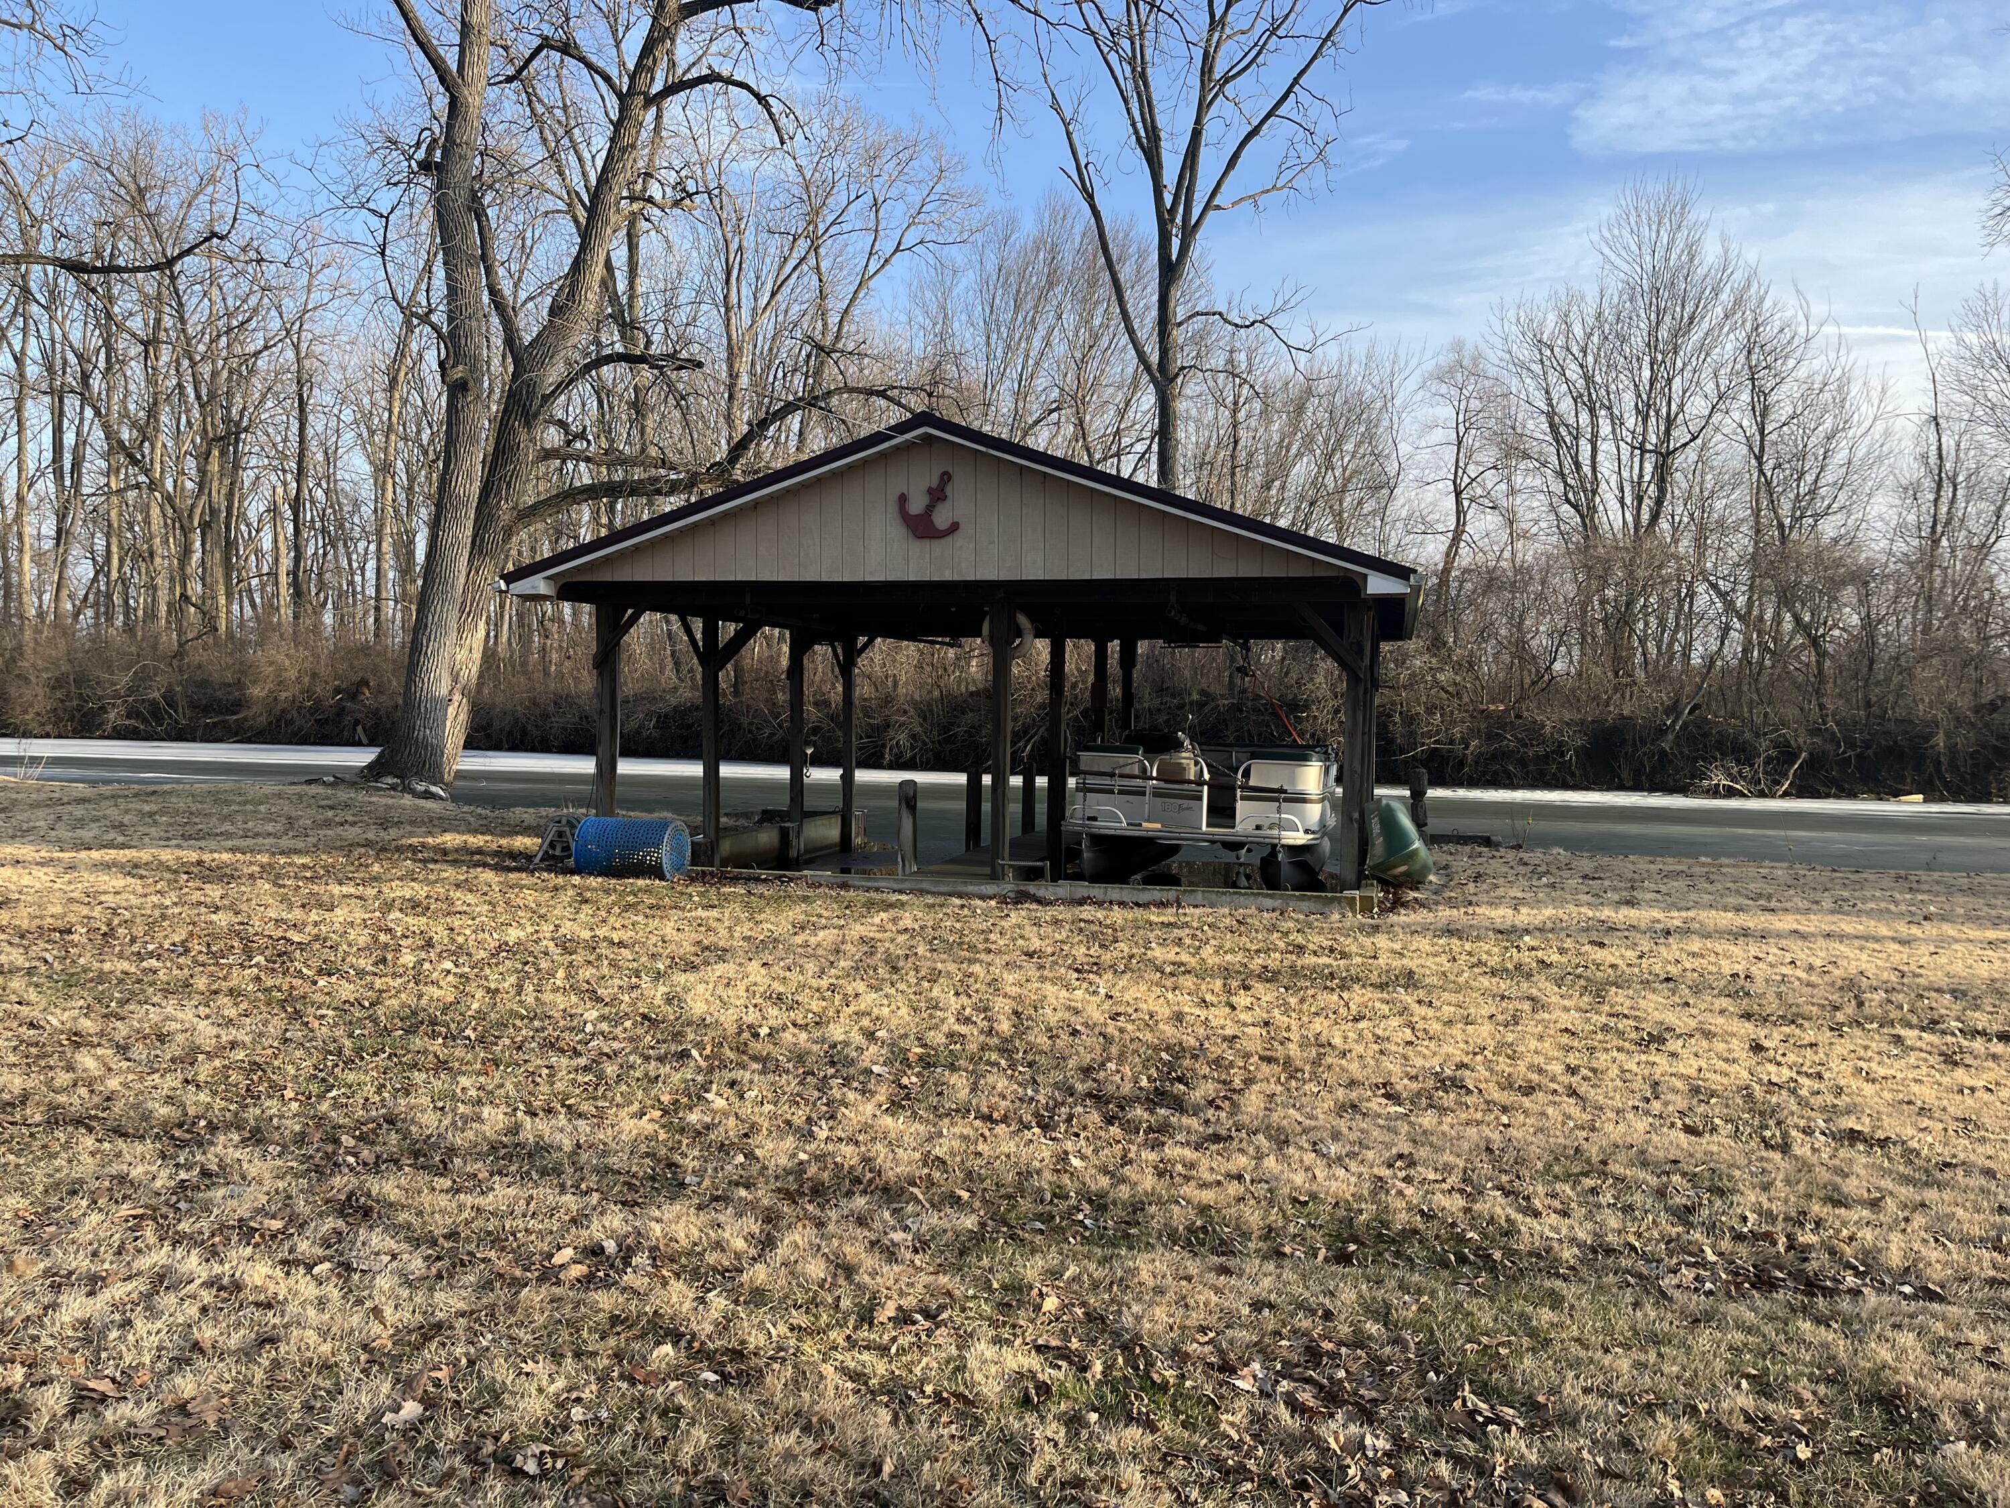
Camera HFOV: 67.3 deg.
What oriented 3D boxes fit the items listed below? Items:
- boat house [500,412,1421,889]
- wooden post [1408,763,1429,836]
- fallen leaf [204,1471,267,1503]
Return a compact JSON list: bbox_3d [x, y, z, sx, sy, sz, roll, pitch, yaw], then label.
[{"bbox_3d":[0.220,-1.027,16.752,8.260,4.020,7.720,1,2,14],"label":"boat house"},{"bbox_3d":[4.970,0.593,18.100,0.210,0.930,0.210,1,2,14],"label":"wooden post"},{"bbox_3d":[-1.477,1.411,2.913,0.110,0.030,0.060,-1,3,-40],"label":"fallen leaf"}]

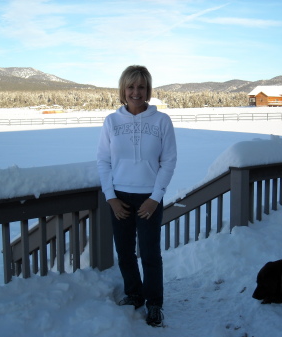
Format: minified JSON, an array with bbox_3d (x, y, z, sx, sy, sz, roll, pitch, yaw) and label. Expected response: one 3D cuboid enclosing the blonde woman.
[{"bbox_3d":[-0.025,0.172,3.700,0.520,1.660,0.400,-1,7,2],"label":"blonde woman"}]

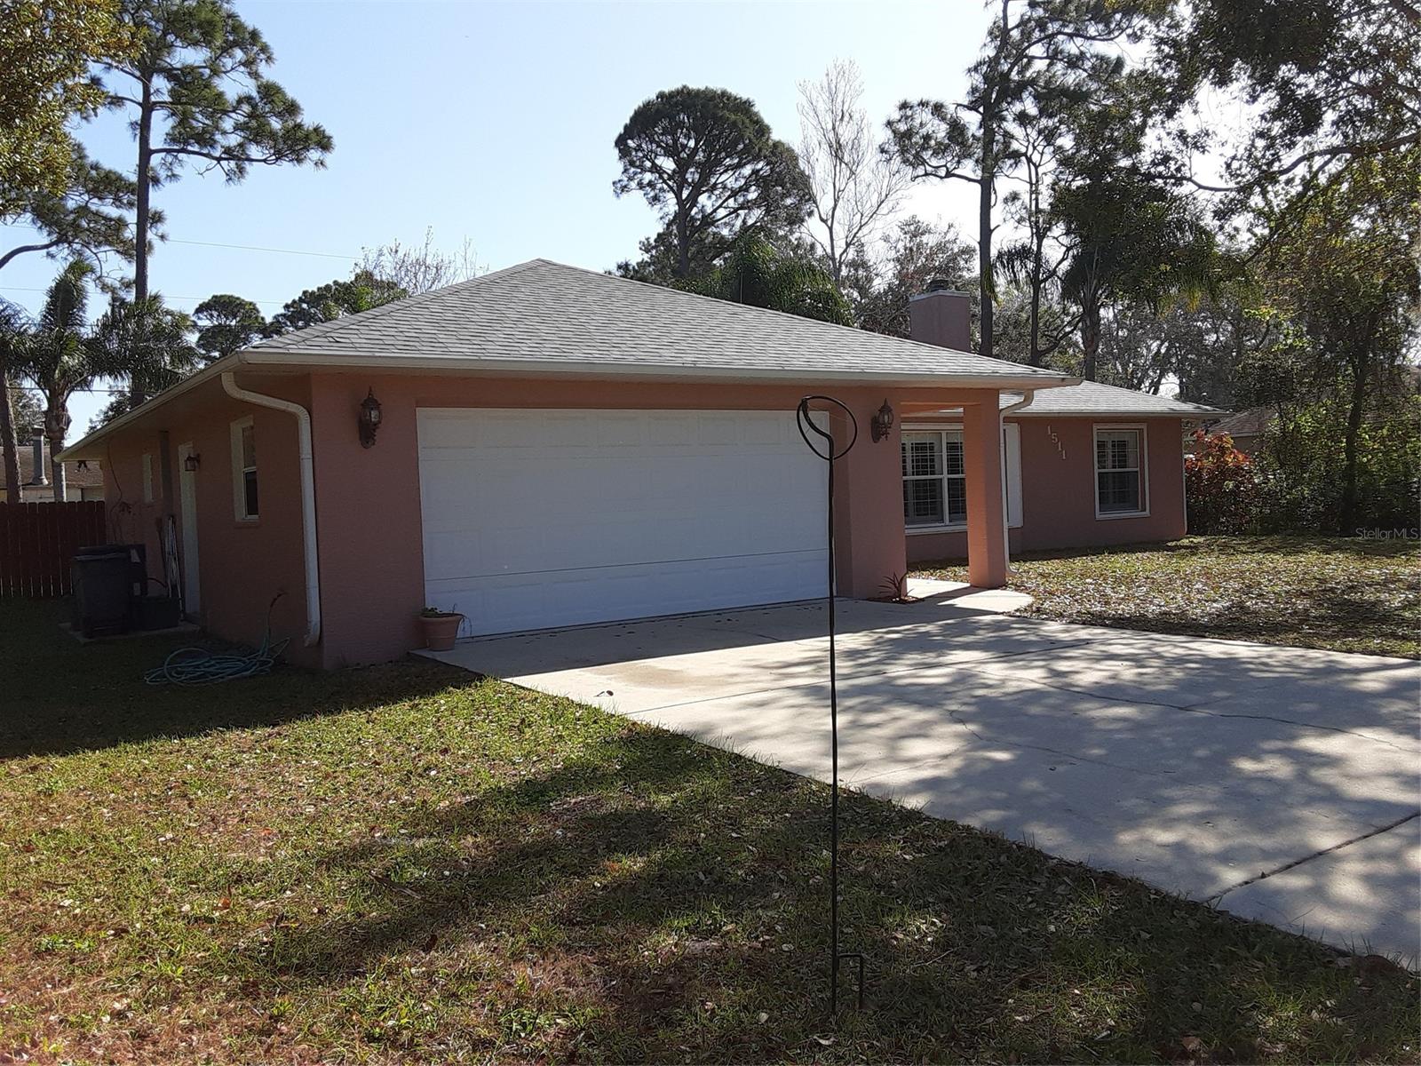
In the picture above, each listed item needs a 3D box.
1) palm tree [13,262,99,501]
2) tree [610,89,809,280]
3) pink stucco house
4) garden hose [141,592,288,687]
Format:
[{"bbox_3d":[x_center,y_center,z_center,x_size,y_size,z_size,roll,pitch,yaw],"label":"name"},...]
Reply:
[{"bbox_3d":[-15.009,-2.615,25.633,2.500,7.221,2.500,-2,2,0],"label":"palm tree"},{"bbox_3d":[0.117,-8.820,43.314,7.700,17.057,7.700,-2,2,0],"label":"tree"},{"bbox_3d":[-0.160,-2.192,21.111,20.100,5.500,17.700,-4,3,-34],"label":"pink stucco house"},{"bbox_3d":[-4.068,0.895,9.277,1.208,0.507,1.380,-4,3,-35],"label":"garden hose"}]

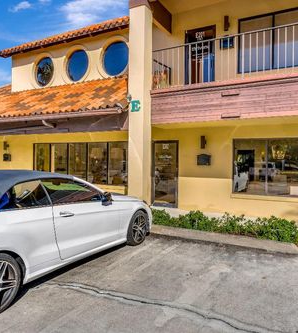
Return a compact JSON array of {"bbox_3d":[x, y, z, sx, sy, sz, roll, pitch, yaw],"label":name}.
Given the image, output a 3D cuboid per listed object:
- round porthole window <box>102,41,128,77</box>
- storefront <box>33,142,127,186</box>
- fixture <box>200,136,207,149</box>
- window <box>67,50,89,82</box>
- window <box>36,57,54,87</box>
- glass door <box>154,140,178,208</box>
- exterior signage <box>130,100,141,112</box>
[{"bbox_3d":[-1.174,-3.821,10.374,1.185,1.185,0.140,1,1,29],"label":"round porthole window"},{"bbox_3d":[-2.729,-0.110,11.063,4.760,1.550,0.130,1,1,29],"label":"storefront"},{"bbox_3d":[1.605,-0.715,8.585,0.130,0.380,0.165,1,1,29],"label":"fixture"},{"bbox_3d":[-2.750,-3.858,11.231,1.170,1.170,0.140,1,1,29],"label":"window"},{"bbox_3d":[-4.295,-3.901,12.070,1.153,1.153,0.140,1,1,29],"label":"window"},{"bbox_3d":[0.519,0.242,9.301,0.949,2.090,0.130,1,1,29],"label":"glass door"},{"bbox_3d":[-0.362,-1.605,7.779,0.290,0.309,0.040,1,1,29],"label":"exterior signage"}]

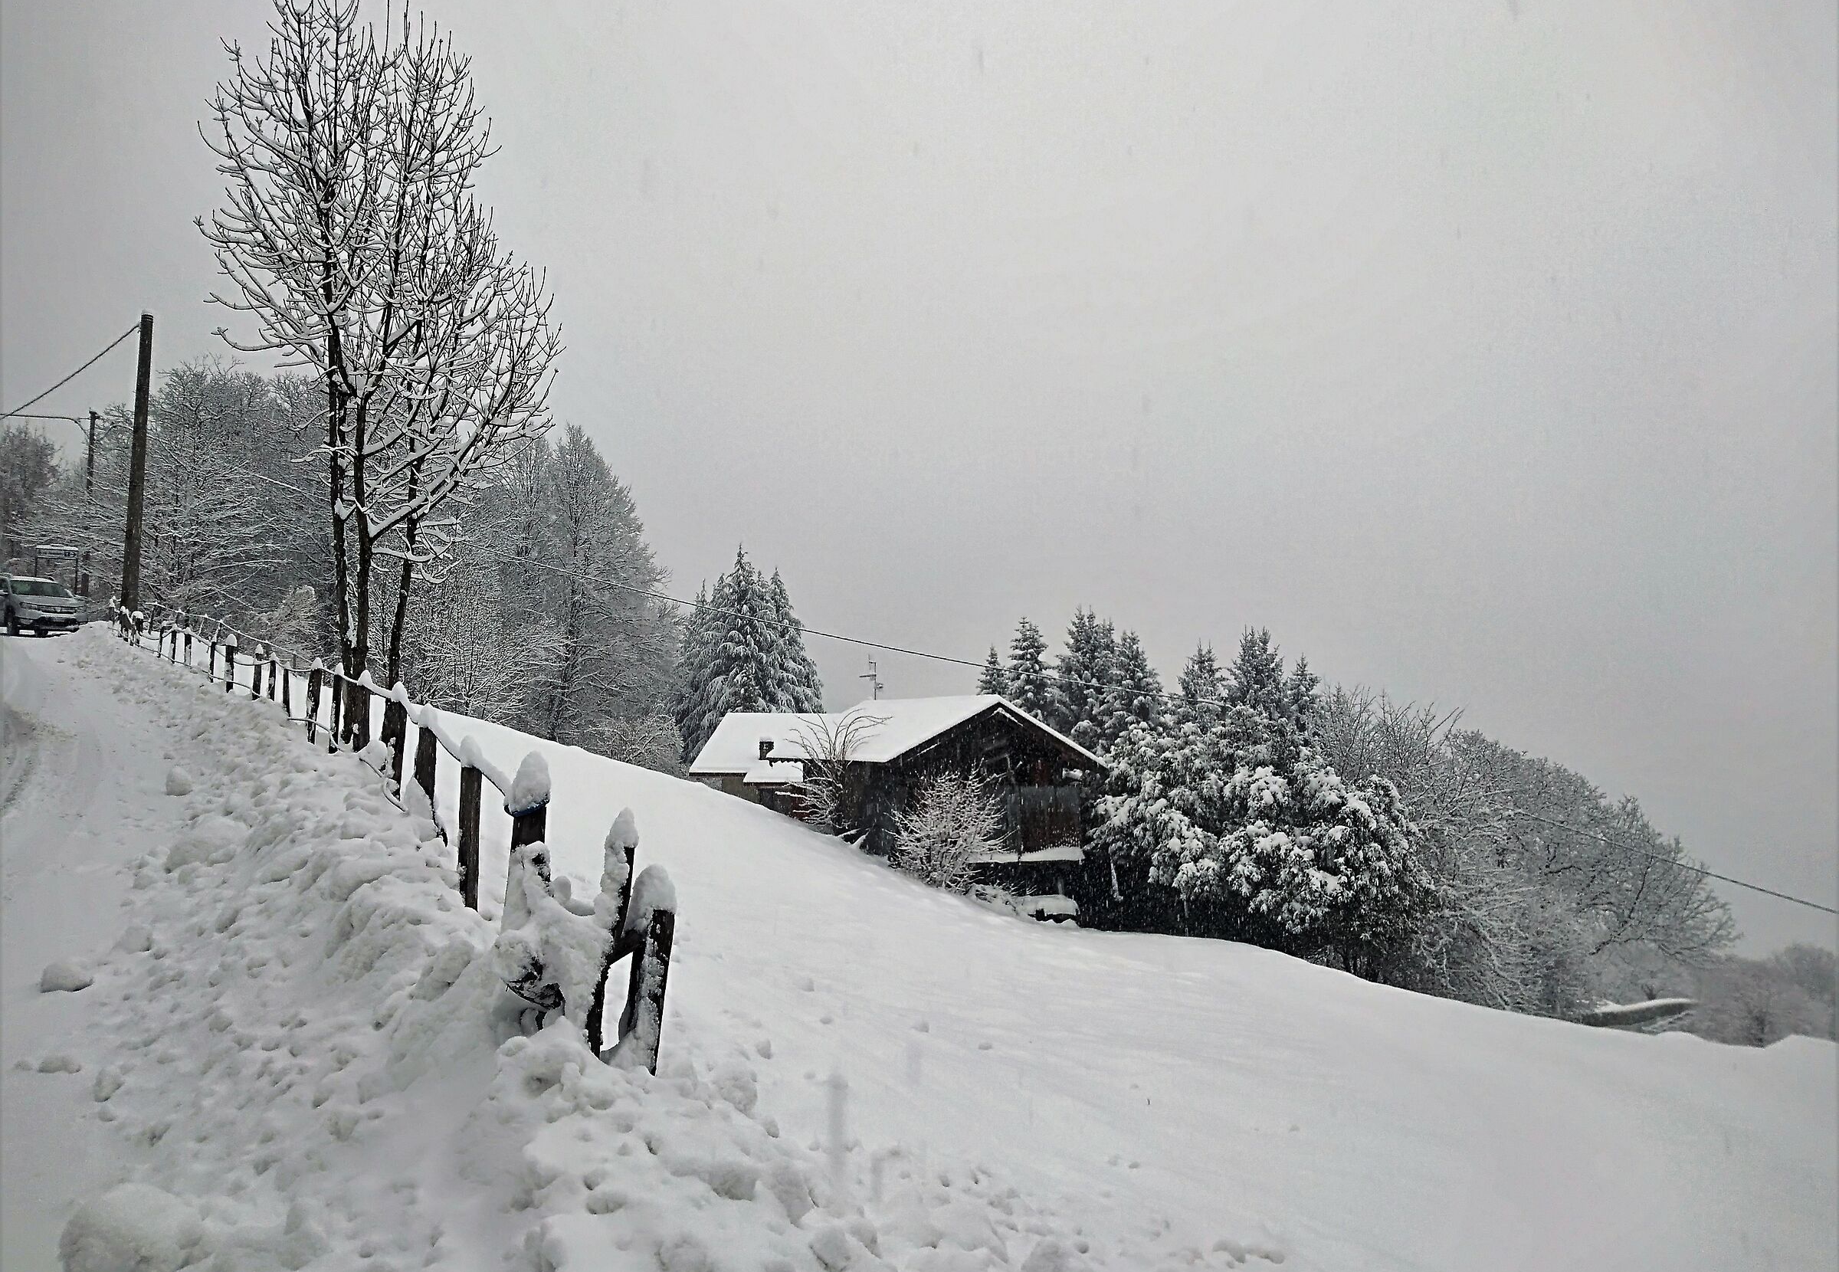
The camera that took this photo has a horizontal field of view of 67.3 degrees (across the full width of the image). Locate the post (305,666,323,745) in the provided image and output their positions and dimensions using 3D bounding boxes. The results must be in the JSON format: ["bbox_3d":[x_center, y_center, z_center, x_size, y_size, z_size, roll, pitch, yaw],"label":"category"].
[{"bbox_3d":[-6.134,0.700,14.035,0.130,0.832,0.130,4,-6,-33],"label":"post"}]

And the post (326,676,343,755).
[{"bbox_3d":[-5.555,0.730,13.133,0.110,0.791,0.110,4,-6,-33],"label":"post"}]

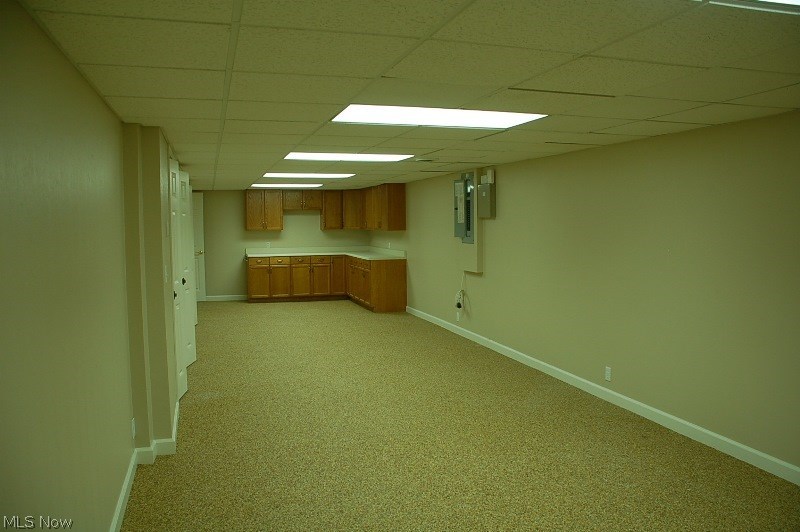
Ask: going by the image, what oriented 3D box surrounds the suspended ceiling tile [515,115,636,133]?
[{"bbox_3d":[1.119,-0.932,3.915,0.615,0.020,0.600,-2,5,-18],"label":"suspended ceiling tile"}]

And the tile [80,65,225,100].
[{"bbox_3d":[-1.037,-0.802,2.618,0.600,0.020,0.600,-2,4,-18],"label":"tile"}]

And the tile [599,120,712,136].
[{"bbox_3d":[1.719,-0.955,4.139,0.548,0.020,0.600,-2,4,-18],"label":"tile"}]

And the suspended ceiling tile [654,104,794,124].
[{"bbox_3d":[1.854,-0.897,3.535,0.538,0.020,0.600,-2,4,-18],"label":"suspended ceiling tile"}]

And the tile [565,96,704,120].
[{"bbox_3d":[1.312,-0.887,3.358,0.605,0.020,0.600,-2,4,-18],"label":"tile"}]

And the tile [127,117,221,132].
[{"bbox_3d":[-1.409,-0.891,3.743,0.560,0.020,0.600,-2,5,-18],"label":"tile"}]

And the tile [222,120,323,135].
[{"bbox_3d":[-0.851,-0.918,3.938,0.607,0.020,0.600,-2,4,-18],"label":"tile"}]

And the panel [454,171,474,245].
[{"bbox_3d":[0.821,-0.715,7.453,0.080,0.863,0.602,-2,4,-18],"label":"panel"}]

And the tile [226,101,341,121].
[{"bbox_3d":[-0.662,-0.869,3.354,0.615,0.020,0.600,-2,5,-18],"label":"tile"}]

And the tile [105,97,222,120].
[{"bbox_3d":[-1.245,-0.862,3.230,0.555,0.020,0.600,-2,4,-18],"label":"tile"}]

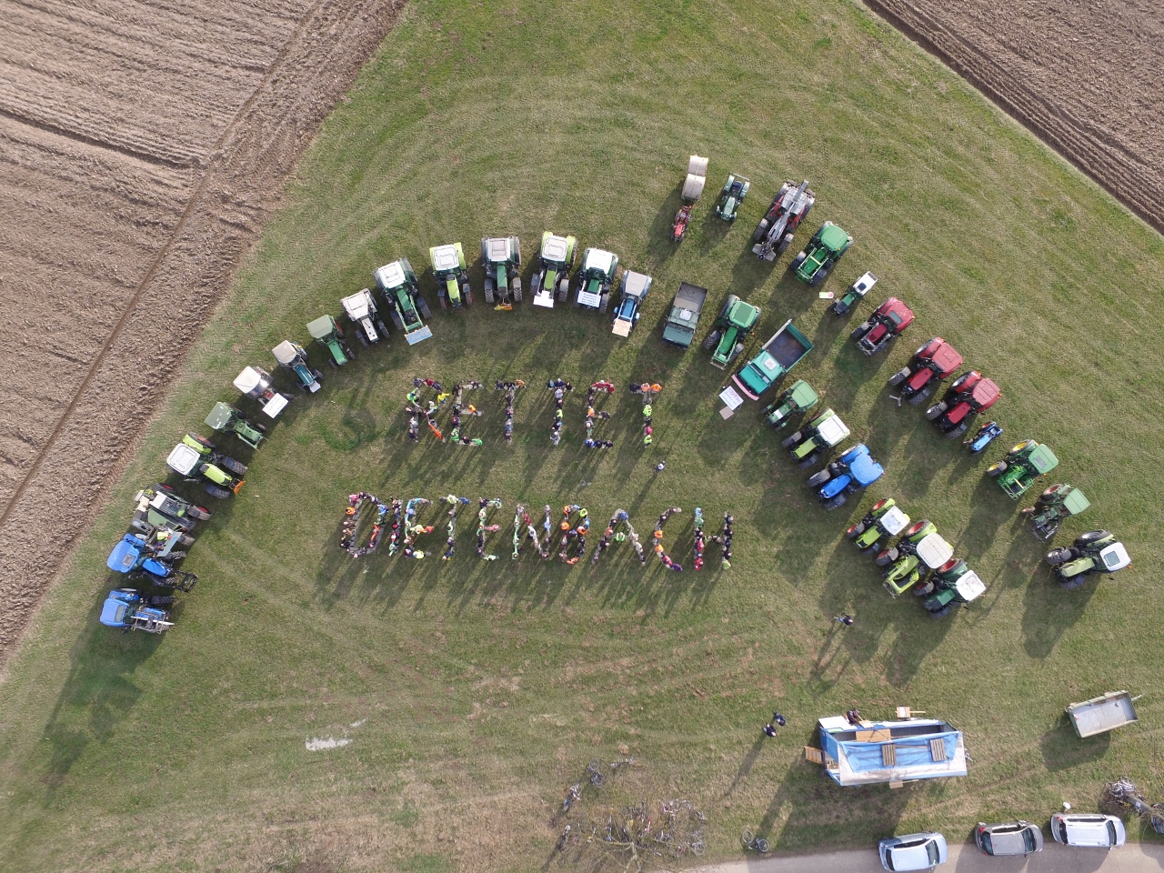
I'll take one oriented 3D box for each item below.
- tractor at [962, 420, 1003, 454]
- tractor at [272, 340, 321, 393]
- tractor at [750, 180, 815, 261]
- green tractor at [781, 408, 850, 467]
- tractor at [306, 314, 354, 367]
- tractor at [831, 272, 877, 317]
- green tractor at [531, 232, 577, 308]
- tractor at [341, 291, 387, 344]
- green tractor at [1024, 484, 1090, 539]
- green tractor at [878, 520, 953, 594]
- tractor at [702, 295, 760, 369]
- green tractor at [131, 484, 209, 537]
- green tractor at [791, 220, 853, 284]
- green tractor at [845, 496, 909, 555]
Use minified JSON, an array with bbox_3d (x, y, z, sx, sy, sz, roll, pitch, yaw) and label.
[{"bbox_3d":[25.961,0.025,43.166,2.500,1.450,1.280,-40,83,-6],"label":"tractor"},{"bbox_3d":[-18.271,-4.509,43.291,1.750,2.400,3.750,-38,82,-8],"label":"tractor"},{"bbox_3d":[13.465,-14.509,44.804,2.450,3.000,5.600,30,82,5],"label":"tractor"},{"bbox_3d":[15.608,-0.025,44.059,4.150,2.800,2.250,-36,86,-4],"label":"green tractor"},{"bbox_3d":[-16.249,-6.139,43.619,1.850,2.450,3.600,-29,81,-6],"label":"tractor"},{"bbox_3d":[18.448,-9.583,45.923,3.150,2.200,1.250,-44,84,-7],"label":"tractor"},{"bbox_3d":[-1.999,-10.981,44.552,2.600,3.000,5.350,10,79,1],"label":"green tractor"},{"bbox_3d":[-14.229,-7.801,43.877,2.000,2.650,3.800,-26,81,-6],"label":"tractor"},{"bbox_3d":[30.655,4.833,43.893,4.600,2.650,1.800,-38,86,-4],"label":"green tractor"},{"bbox_3d":[21.230,7.849,43.249,5.300,3.050,2.400,-37,86,-4],"label":"green tractor"},{"bbox_3d":[9.815,-6.826,43.539,2.500,2.900,5.000,27,81,4],"label":"tractor"},{"bbox_3d":[-25.790,4.642,41.548,4.500,2.750,2.500,28,81,4],"label":"green tractor"},{"bbox_3d":[16.084,-12.295,45.270,2.250,2.800,4.650,38,85,3],"label":"green tractor"},{"bbox_3d":[18.598,5.648,41.879,4.150,2.750,2.200,-39,82,-8],"label":"green tractor"}]

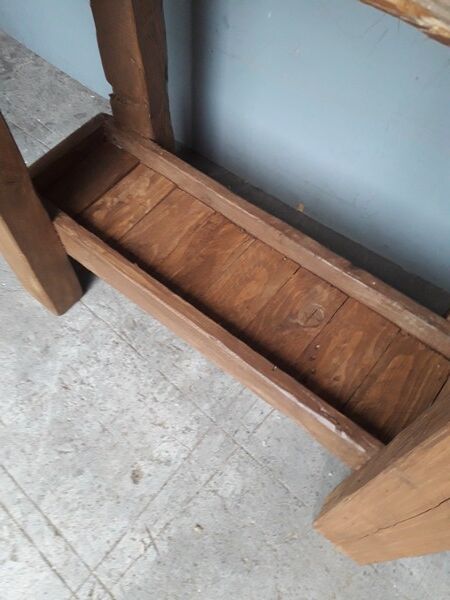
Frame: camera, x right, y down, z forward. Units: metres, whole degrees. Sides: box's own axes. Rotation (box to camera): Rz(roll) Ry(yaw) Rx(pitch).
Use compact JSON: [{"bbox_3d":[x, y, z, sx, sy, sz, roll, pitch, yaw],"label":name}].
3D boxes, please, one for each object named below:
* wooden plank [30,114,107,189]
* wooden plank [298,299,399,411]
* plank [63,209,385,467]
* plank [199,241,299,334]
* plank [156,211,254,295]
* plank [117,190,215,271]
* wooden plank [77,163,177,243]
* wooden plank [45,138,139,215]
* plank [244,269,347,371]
[{"bbox_3d":[-0.374,-0.319,1.122,0.036,0.109,0.281,35,66,17],"label":"wooden plank"},{"bbox_3d":[0.231,0.108,0.918,0.119,0.021,0.227,35,66,17],"label":"wooden plank"},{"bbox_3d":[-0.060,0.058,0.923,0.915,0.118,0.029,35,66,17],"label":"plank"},{"bbox_3d":[0.044,-0.023,0.988,0.121,0.021,0.227,35,66,17],"label":"plank"},{"bbox_3d":[-0.047,-0.086,1.022,0.111,0.021,0.227,35,66,17],"label":"plank"},{"bbox_3d":[-0.137,-0.149,1.056,0.119,0.021,0.227,35,66,17],"label":"plank"},{"bbox_3d":[-0.232,-0.215,1.091,0.122,0.021,0.227,35,66,17],"label":"wooden plank"},{"bbox_3d":[-0.320,-0.277,1.124,0.105,0.021,0.227,35,66,17],"label":"wooden plank"},{"bbox_3d":[0.138,0.043,0.953,0.119,0.021,0.227,35,66,17],"label":"plank"}]

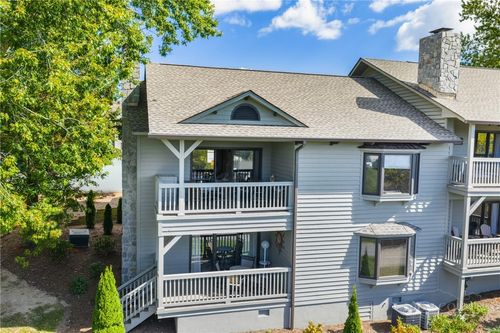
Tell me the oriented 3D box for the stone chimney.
[{"bbox_3d":[7.729,-4.123,15.951,0.882,2.799,1.292,0,4,-15],"label":"stone chimney"}]

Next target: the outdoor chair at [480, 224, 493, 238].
[{"bbox_3d":[10.156,3.021,16.590,0.740,0.950,0.820,2,4,14],"label":"outdoor chair"}]

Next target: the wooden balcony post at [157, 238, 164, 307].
[{"bbox_3d":[-2.764,3.312,12.173,0.141,2.317,0.141,0,4,-15],"label":"wooden balcony post"}]

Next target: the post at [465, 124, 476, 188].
[{"bbox_3d":[7.737,-0.330,13.623,0.141,2.241,0.141,0,4,-15],"label":"post"}]

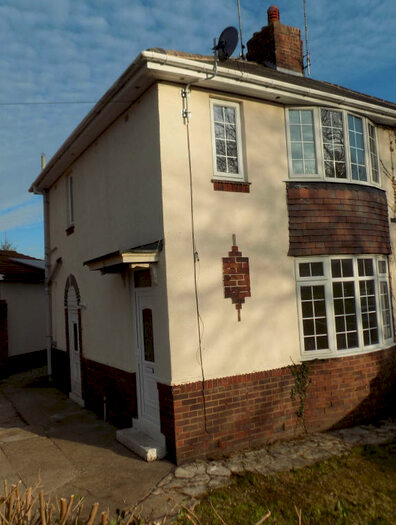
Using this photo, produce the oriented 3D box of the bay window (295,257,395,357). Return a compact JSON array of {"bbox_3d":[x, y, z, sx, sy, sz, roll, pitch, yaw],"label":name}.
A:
[{"bbox_3d":[2.612,0.705,7.814,2.318,1.647,0.346,-1,-4,-30],"label":"bay window"}]

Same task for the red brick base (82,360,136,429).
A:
[{"bbox_3d":[-1.641,2.381,8.497,0.120,1.060,2.790,-1,-4,-30],"label":"red brick base"}]

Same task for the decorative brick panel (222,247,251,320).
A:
[{"bbox_3d":[0.558,0.290,6.569,0.449,1.061,0.061,-1,-4,-31],"label":"decorative brick panel"}]

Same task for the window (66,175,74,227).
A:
[{"bbox_3d":[-2.659,-1.355,9.949,0.071,1.132,0.541,-1,-4,-31],"label":"window"}]

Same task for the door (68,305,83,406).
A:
[{"bbox_3d":[-2.765,2.072,10.552,0.081,2.084,0.925,-1,-4,-30],"label":"door"}]

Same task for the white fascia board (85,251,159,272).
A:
[{"bbox_3d":[-1.200,0.013,7.068,0.590,0.173,1.708,-1,-4,-30],"label":"white fascia board"}]

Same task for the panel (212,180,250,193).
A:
[{"bbox_3d":[0.496,-1.085,6.669,0.668,0.148,0.122,-1,-4,-31],"label":"panel"}]

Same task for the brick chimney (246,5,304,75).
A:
[{"bbox_3d":[2.022,-5.751,12.435,0.915,2.135,1.200,-1,-4,-30],"label":"brick chimney"}]

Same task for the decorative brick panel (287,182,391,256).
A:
[{"bbox_3d":[2.468,-0.694,7.638,2.428,1.147,0.275,-1,-4,-31],"label":"decorative brick panel"}]

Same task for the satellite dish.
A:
[{"bbox_3d":[0.407,-3.037,6.452,0.408,0.449,0.490,-1,-4,-31],"label":"satellite dish"}]

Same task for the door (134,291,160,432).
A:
[{"bbox_3d":[-0.701,1.361,6.686,0.071,1.948,0.806,-1,-4,-31],"label":"door"}]

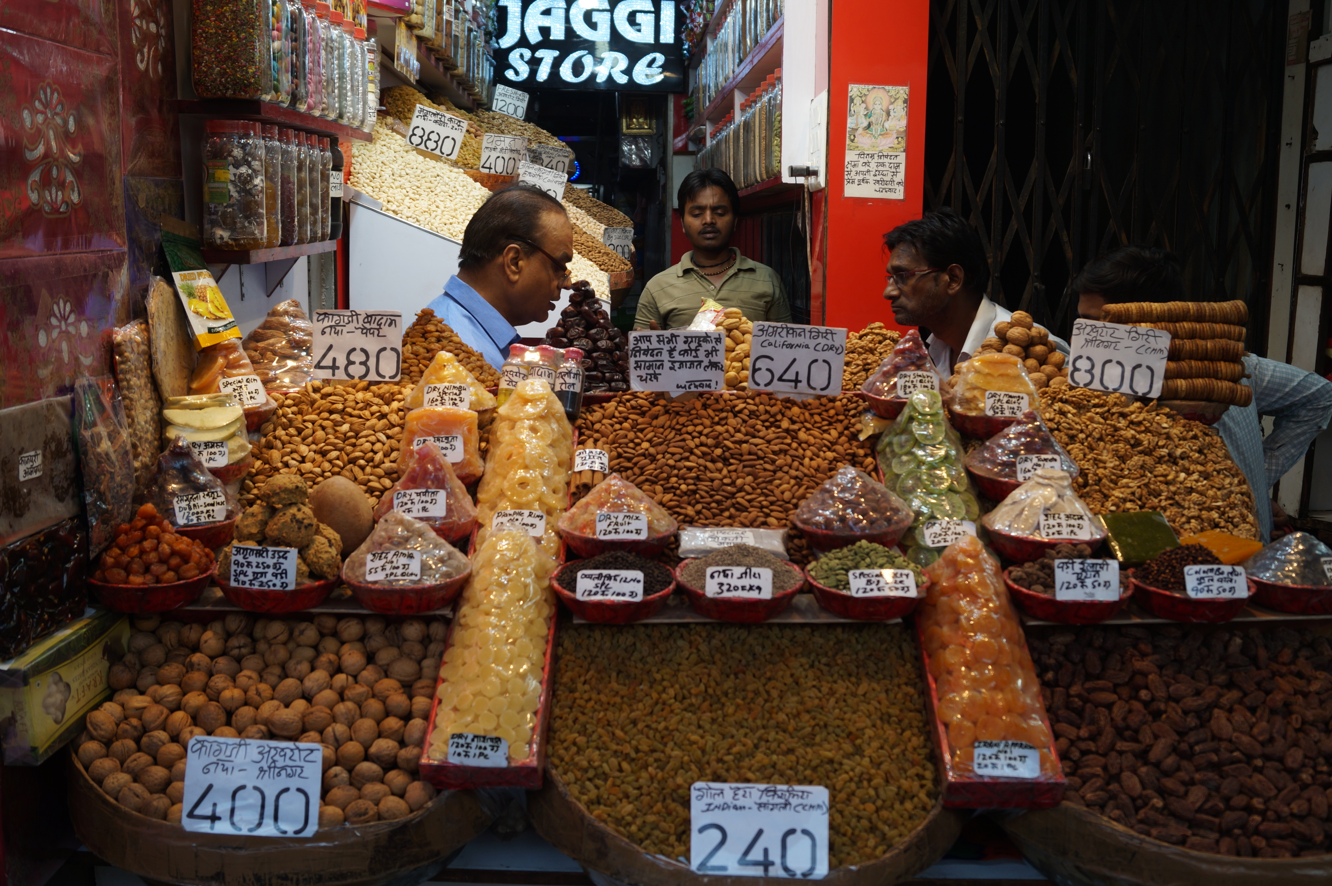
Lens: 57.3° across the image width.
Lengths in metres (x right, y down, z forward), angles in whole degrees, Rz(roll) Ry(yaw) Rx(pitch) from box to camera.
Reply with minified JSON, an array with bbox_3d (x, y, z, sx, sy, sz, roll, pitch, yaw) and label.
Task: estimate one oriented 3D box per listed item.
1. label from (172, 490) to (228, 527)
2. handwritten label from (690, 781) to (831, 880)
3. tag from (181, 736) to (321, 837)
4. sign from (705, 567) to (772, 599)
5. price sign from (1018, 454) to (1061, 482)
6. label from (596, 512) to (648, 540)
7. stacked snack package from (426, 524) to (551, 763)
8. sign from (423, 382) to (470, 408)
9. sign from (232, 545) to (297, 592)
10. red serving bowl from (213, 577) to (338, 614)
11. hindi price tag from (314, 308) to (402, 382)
[{"bbox_3d":[-0.648,0.091,1.700,0.067,0.042,0.006,-8,-23,-26],"label":"label"},{"bbox_3d":[0.106,0.438,1.380,0.155,0.101,0.007,2,-8,0],"label":"handwritten label"},{"bbox_3d":[-0.465,0.386,1.370,0.147,0.105,0.006,3,-13,-3],"label":"tag"},{"bbox_3d":[0.095,0.183,1.600,0.087,0.043,0.006,1,-18,0],"label":"sign"},{"bbox_3d":[0.570,0.039,1.860,0.069,0.043,0.006,0,-23,0],"label":"price sign"},{"bbox_3d":[-0.063,0.120,1.755,0.073,0.043,0.006,1,-25,0],"label":"label"},{"bbox_3d":[-0.219,0.267,1.562,0.130,0.090,0.320,1,50,1],"label":"stacked snack package"},{"bbox_3d":[-0.358,-0.075,1.990,0.075,0.045,0.006,2,-18,1],"label":"sign"},{"bbox_3d":[-0.543,0.170,1.650,0.086,0.059,0.006,1,-11,-3],"label":"sign"},{"bbox_3d":[-0.532,0.205,1.674,0.168,0.050,0.168,1,9,0],"label":"red serving bowl"},{"bbox_3d":[-0.485,-0.153,1.920,0.139,0.111,0.006,1,-2,0],"label":"hindi price tag"}]

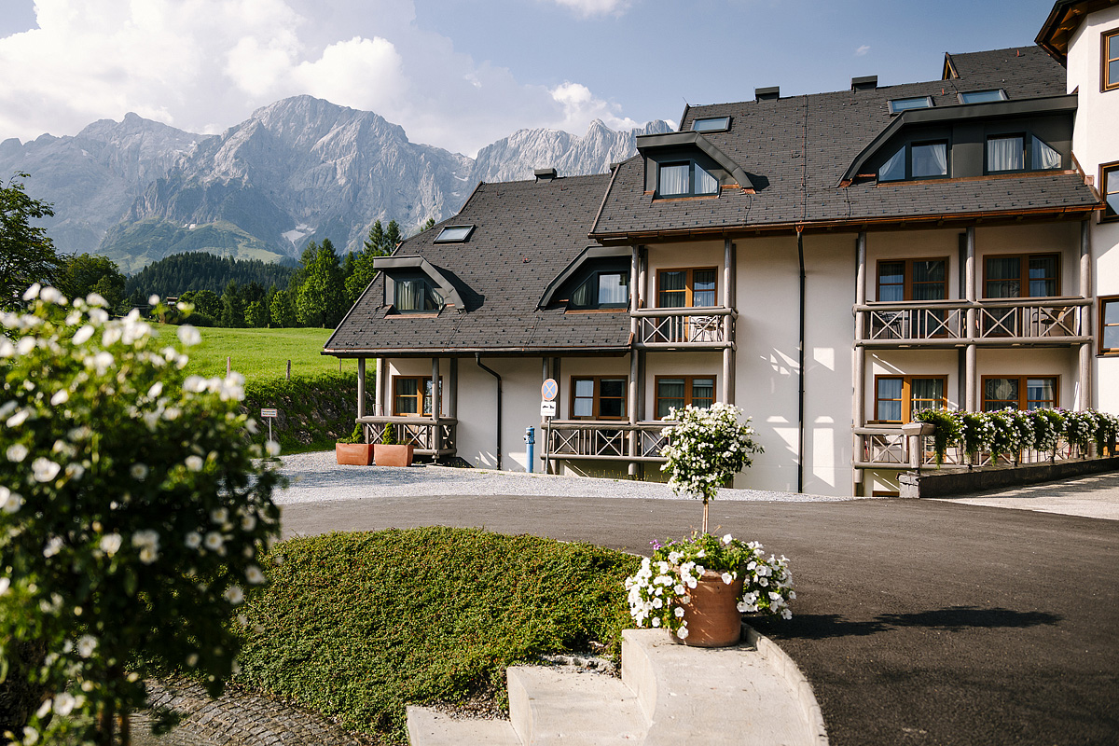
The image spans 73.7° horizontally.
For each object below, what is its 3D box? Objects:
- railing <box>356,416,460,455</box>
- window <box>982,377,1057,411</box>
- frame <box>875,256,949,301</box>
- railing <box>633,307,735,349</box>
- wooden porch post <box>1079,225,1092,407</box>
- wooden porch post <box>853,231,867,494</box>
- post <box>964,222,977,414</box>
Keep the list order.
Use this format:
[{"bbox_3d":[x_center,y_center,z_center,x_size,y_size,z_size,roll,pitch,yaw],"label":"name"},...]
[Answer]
[{"bbox_3d":[-4.771,1.886,23.065,2.745,1.110,1.297,0,-1,17],"label":"railing"},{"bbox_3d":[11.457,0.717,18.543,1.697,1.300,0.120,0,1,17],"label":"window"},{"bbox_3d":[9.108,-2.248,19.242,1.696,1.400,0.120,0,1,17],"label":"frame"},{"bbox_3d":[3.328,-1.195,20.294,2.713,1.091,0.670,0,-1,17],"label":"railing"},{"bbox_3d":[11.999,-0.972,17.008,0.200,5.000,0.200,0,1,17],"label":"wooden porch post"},{"bbox_3d":[7.566,-0.274,18.771,0.245,6.572,0.260,0,-1,17],"label":"wooden porch post"},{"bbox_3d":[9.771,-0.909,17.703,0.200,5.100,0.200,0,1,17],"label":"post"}]

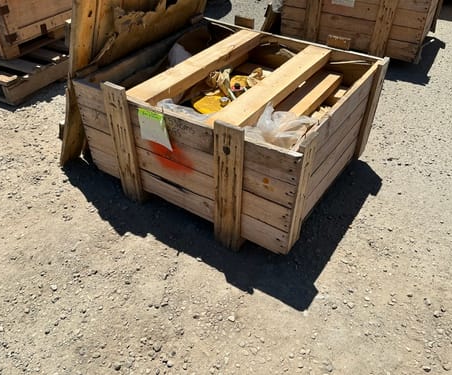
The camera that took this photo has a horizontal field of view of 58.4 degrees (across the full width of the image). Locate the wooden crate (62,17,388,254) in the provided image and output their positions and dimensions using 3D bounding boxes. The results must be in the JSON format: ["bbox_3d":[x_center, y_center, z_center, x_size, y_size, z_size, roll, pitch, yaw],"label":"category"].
[{"bbox_3d":[0.060,-0.422,2.417,1.320,0.673,1.243,22,44,23],"label":"wooden crate"}]

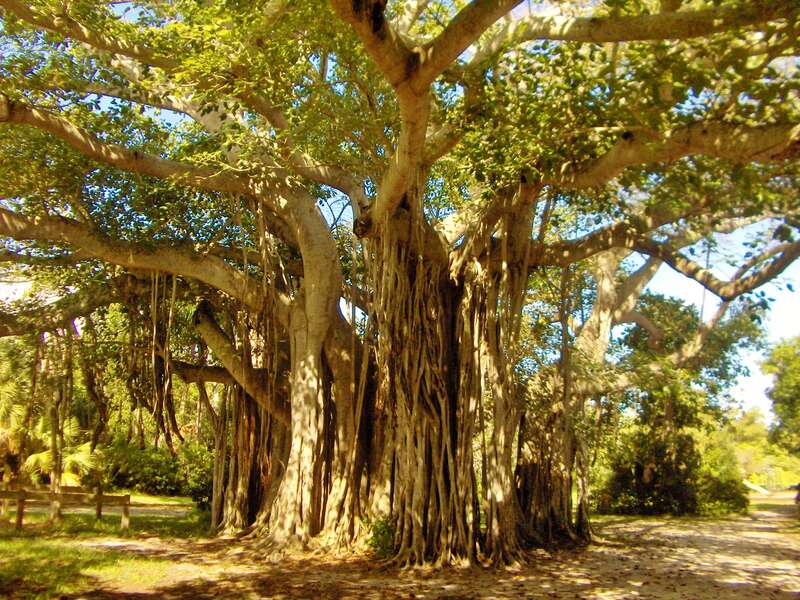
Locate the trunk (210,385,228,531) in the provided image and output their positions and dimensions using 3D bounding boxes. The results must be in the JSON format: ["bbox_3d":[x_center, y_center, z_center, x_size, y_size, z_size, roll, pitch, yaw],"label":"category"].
[{"bbox_3d":[-3.722,3.224,16.692,0.371,2.957,0.380,0,-11,0],"label":"trunk"}]

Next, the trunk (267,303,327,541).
[{"bbox_3d":[-1.953,2.216,15.464,1.105,4.654,0.900,0,-11,0],"label":"trunk"}]

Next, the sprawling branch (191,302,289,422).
[{"bbox_3d":[-3.181,1.240,16.269,1.967,2.502,1.000,0,-11,0],"label":"sprawling branch"}]

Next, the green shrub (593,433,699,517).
[{"bbox_3d":[7.334,5.154,23.955,3.069,2.426,2.400,0,-11,0],"label":"green shrub"}]

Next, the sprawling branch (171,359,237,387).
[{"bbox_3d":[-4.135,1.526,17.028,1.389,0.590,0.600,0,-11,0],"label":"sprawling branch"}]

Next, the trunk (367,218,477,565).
[{"bbox_3d":[0.368,1.462,13.982,1.883,5.945,1.600,0,-11,0],"label":"trunk"}]

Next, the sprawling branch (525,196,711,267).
[{"bbox_3d":[4.022,-1.246,14.722,3.377,1.394,1.200,0,-11,0],"label":"sprawling branch"}]

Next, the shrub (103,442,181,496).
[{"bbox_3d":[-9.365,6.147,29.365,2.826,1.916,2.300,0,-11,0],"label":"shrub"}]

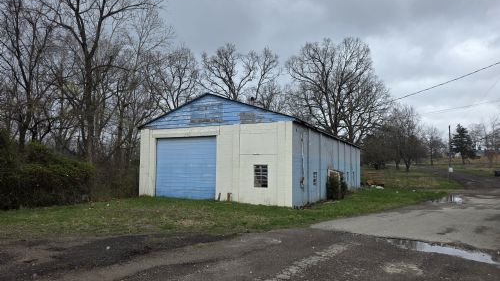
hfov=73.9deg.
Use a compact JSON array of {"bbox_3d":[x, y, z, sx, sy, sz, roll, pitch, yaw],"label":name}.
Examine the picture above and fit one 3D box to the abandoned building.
[{"bbox_3d":[2.713,1.321,28.812,10.209,6.049,22.991,-2,-5,26],"label":"abandoned building"}]

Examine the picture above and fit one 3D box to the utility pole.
[{"bbox_3d":[30.781,1.842,51.000,0.400,8.904,0.350,-2,-6,31],"label":"utility pole"}]

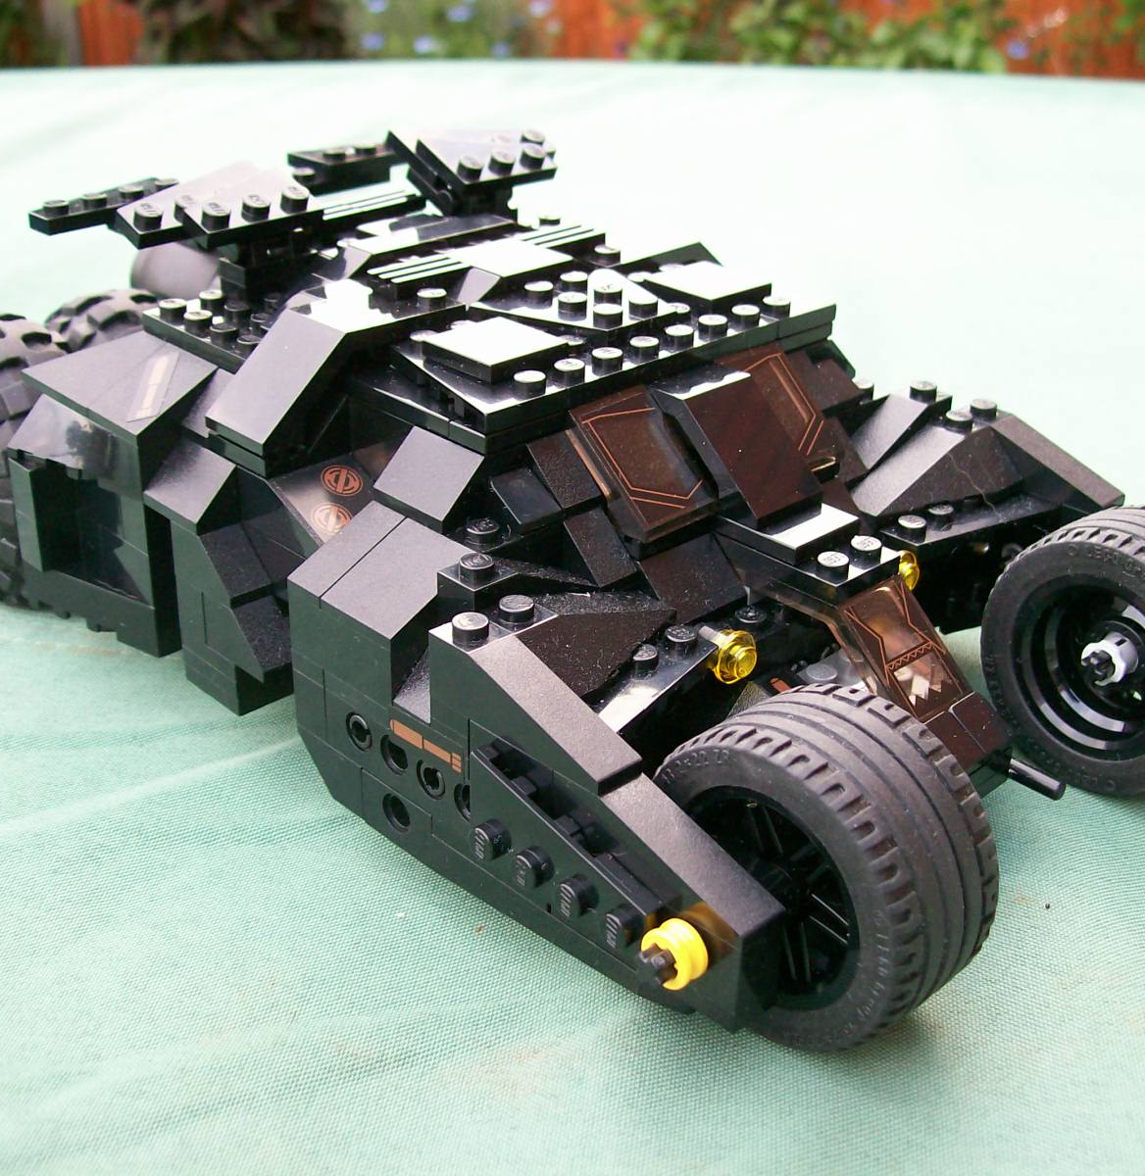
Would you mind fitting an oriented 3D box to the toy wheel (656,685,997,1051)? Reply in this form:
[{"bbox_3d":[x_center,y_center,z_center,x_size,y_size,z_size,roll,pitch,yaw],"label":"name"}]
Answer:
[{"bbox_3d":[0.031,0.036,0.211,0.022,0.043,0.043,-23,37,-39],"label":"toy wheel"}]

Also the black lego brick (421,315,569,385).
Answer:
[{"bbox_3d":[-0.012,-0.036,0.248,0.016,0.003,0.016,-23,36,-38],"label":"black lego brick"}]

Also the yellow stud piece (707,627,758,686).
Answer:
[{"bbox_3d":[0.023,0.010,0.237,0.008,0.008,0.005,-23,36,-38],"label":"yellow stud piece"}]

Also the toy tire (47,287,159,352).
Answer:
[{"bbox_3d":[-0.089,-0.033,0.335,0.026,0.056,0.056,-23,36,-38],"label":"toy tire"}]

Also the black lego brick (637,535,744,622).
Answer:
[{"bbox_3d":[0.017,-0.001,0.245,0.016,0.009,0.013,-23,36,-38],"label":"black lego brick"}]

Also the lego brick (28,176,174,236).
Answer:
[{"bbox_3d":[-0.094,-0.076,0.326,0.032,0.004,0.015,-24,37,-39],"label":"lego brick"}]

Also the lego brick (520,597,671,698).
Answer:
[{"bbox_3d":[0.004,0.005,0.225,0.032,0.010,0.016,-23,36,-38],"label":"lego brick"}]

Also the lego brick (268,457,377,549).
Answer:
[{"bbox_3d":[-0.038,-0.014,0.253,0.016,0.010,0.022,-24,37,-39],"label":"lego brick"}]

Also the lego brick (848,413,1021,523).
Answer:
[{"bbox_3d":[0.061,-0.019,0.274,0.031,0.010,0.016,-23,36,-38],"label":"lego brick"}]

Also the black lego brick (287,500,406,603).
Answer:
[{"bbox_3d":[-0.030,-0.006,0.241,0.023,0.010,0.008,-24,37,-39],"label":"black lego brick"}]

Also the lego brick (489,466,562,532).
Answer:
[{"bbox_3d":[-0.007,-0.013,0.235,0.008,0.006,0.008,-23,36,-38],"label":"lego brick"}]

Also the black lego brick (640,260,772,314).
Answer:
[{"bbox_3d":[0.023,-0.051,0.278,0.016,0.003,0.016,-23,36,-38],"label":"black lego brick"}]

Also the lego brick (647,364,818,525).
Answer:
[{"bbox_3d":[0.025,-0.022,0.254,0.016,0.017,0.023,-24,37,-39],"label":"lego brick"}]

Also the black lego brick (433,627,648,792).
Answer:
[{"bbox_3d":[-0.005,0.014,0.211,0.008,0.010,0.032,-24,37,-39],"label":"black lego brick"}]

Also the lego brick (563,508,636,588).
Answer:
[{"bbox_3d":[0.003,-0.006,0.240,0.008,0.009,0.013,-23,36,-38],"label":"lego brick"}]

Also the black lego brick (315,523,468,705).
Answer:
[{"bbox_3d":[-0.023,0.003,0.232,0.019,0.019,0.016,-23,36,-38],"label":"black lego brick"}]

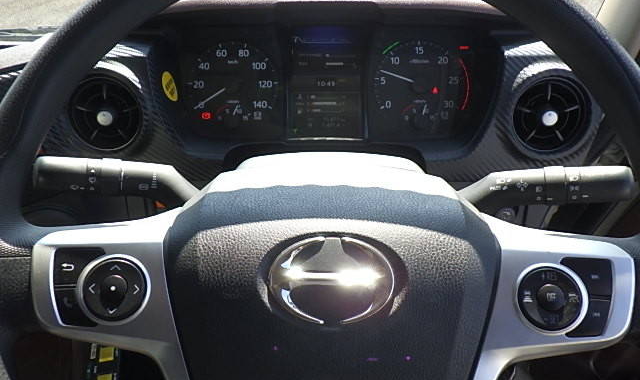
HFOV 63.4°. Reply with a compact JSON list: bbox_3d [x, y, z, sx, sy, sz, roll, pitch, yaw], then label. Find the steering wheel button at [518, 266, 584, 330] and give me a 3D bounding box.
[{"bbox_3d":[0.143,0.067,0.321,0.040,0.011,0.039,0,80,0],"label":"steering wheel button"}]

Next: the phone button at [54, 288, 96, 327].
[{"bbox_3d":[-0.151,0.072,0.319,0.025,0.009,0.023,0,80,0],"label":"phone button"}]

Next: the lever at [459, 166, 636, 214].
[{"bbox_3d":[0.160,0.001,0.374,0.126,0.034,0.036,0,80,5],"label":"lever"}]

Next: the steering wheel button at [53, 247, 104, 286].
[{"bbox_3d":[-0.150,0.047,0.321,0.031,0.009,0.024,0,80,0],"label":"steering wheel button"}]

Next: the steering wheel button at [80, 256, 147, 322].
[{"bbox_3d":[-0.128,0.062,0.321,0.040,0.011,0.039,0,80,0],"label":"steering wheel button"}]

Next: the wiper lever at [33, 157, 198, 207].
[{"bbox_3d":[-0.144,-0.005,0.373,0.120,0.034,0.037,0,80,-5],"label":"wiper lever"}]

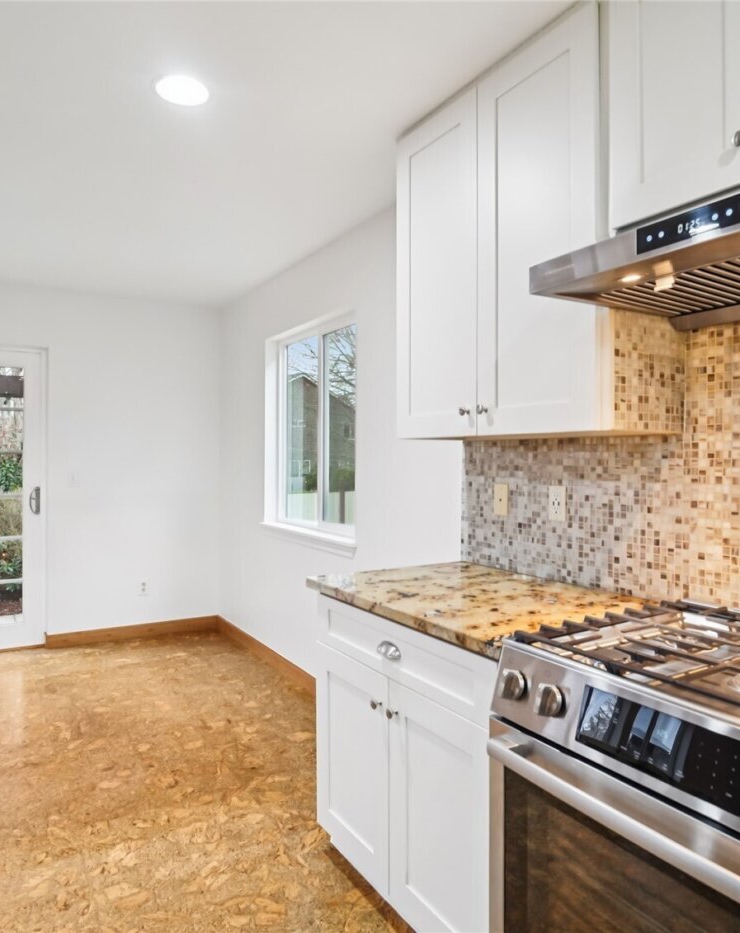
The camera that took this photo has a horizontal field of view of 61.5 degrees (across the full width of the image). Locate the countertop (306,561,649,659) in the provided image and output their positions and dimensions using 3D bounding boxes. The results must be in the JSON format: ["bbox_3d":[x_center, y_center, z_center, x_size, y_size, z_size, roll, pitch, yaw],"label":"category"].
[{"bbox_3d":[0.314,0.387,1.875,0.665,0.036,0.872,0,1,-32],"label":"countertop"}]

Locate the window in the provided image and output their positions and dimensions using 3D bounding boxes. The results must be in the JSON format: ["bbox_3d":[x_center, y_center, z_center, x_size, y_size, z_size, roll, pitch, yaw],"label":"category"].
[{"bbox_3d":[-0.342,-0.206,3.613,0.110,1.195,1.165,0,1,-32],"label":"window"}]

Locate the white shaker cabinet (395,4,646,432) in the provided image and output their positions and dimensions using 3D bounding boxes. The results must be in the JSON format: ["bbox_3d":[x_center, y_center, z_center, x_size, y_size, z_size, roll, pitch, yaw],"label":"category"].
[{"bbox_3d":[0.468,-0.622,1.948,0.320,1.056,0.877,0,1,-32],"label":"white shaker cabinet"}]

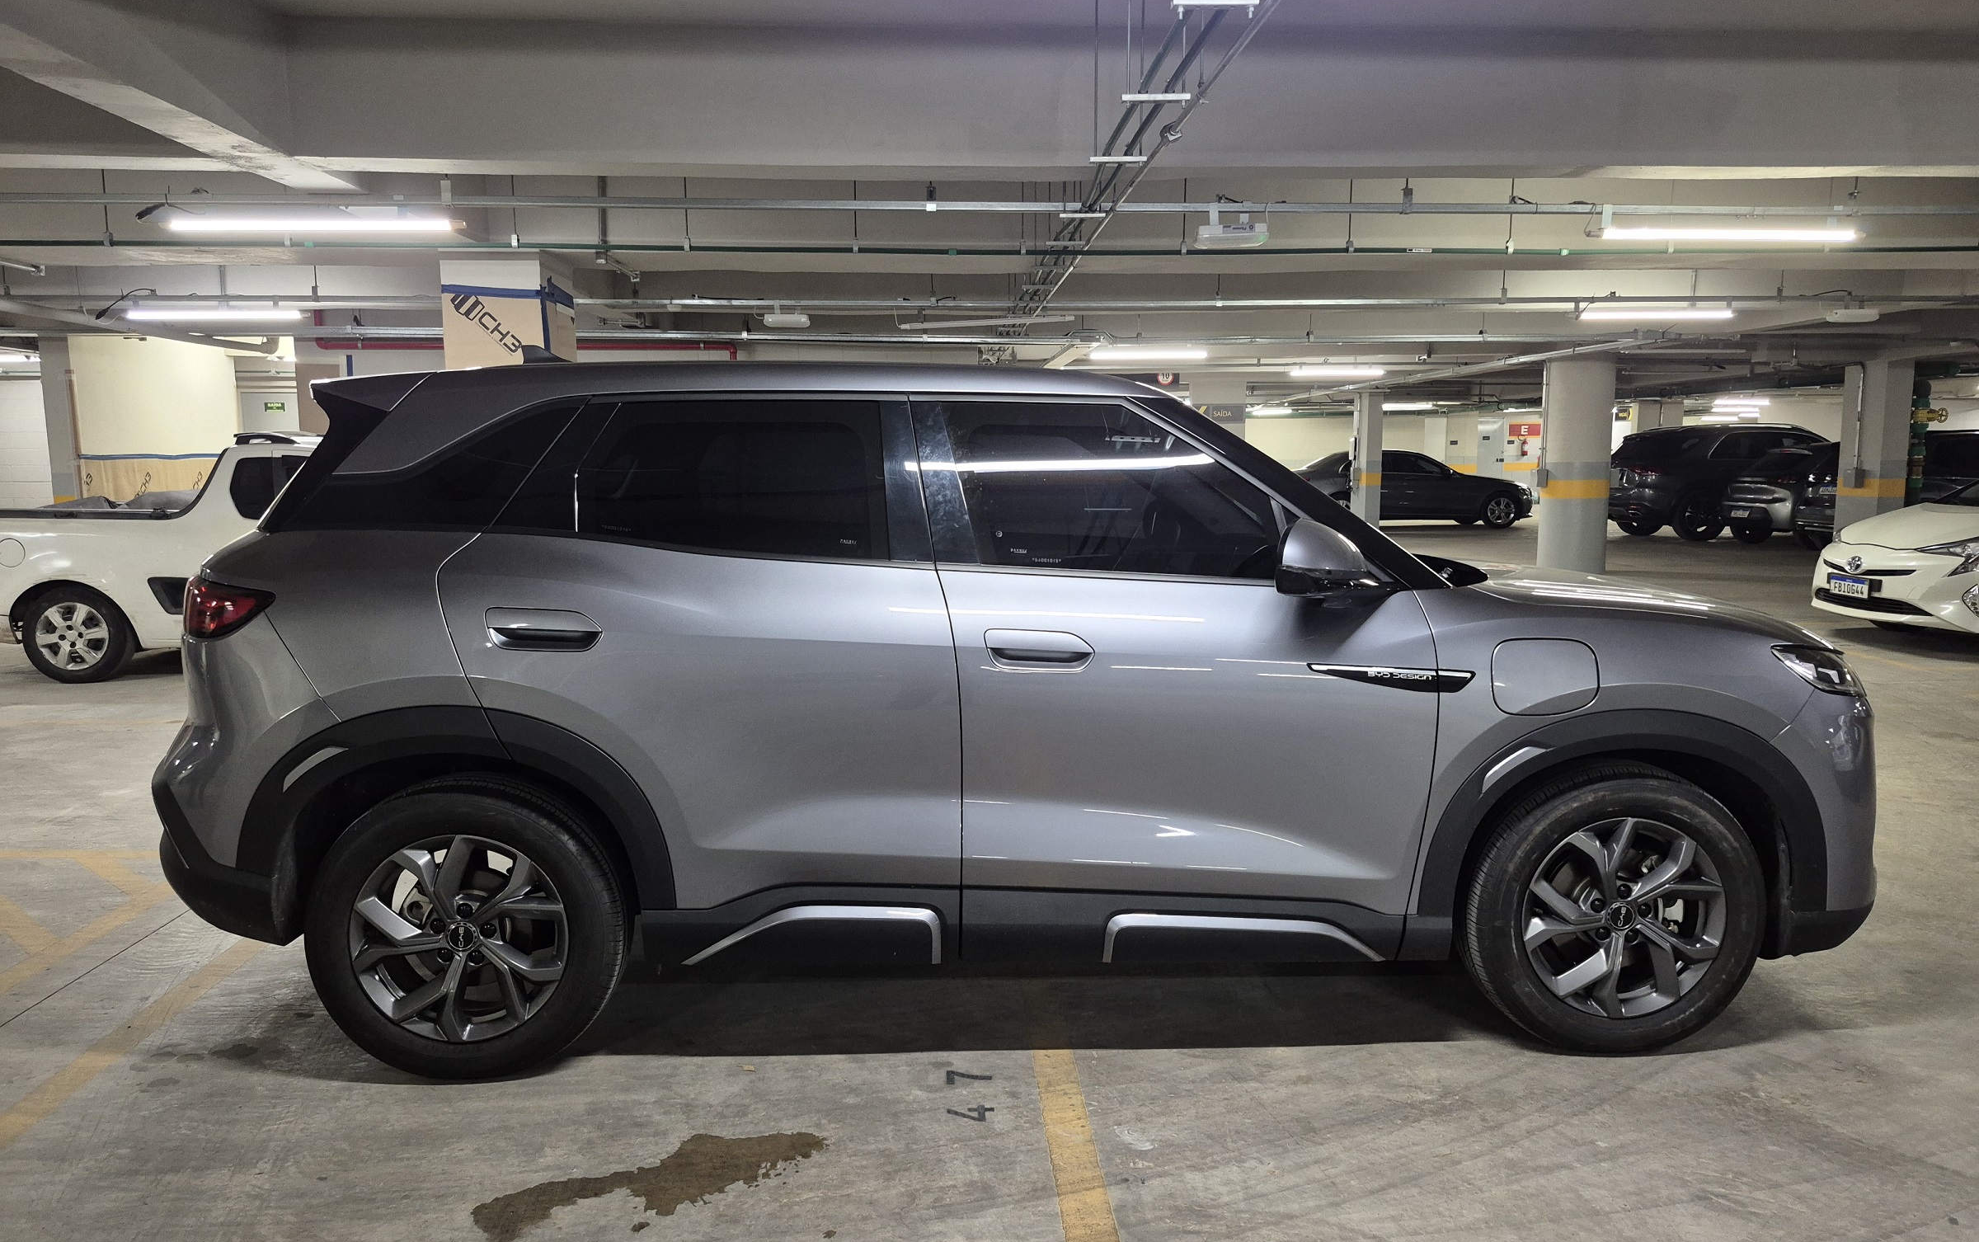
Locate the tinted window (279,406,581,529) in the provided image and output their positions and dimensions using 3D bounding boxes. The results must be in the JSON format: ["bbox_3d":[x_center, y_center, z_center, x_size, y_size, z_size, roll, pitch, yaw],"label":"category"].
[{"bbox_3d":[-1.235,-0.339,2.910,0.660,0.300,0.110,0,7,-2],"label":"tinted window"}]

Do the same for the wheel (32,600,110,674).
[{"bbox_3d":[-5.809,0.093,8.395,0.445,0.445,0.170,-1,7,-4],"label":"wheel"}]

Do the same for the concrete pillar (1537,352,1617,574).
[{"bbox_3d":[6.729,-1.748,15.011,0.700,2.420,0.700,-1,7,-4],"label":"concrete pillar"}]

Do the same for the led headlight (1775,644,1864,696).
[{"bbox_3d":[1.977,0.113,3.192,0.400,0.150,0.380,0,7,-2],"label":"led headlight"}]

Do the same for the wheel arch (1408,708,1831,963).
[{"bbox_3d":[1.416,0.476,3.005,0.960,0.595,0.150,0,7,-2],"label":"wheel arch"}]

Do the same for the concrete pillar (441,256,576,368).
[{"bbox_3d":[-2.652,-0.745,7.420,0.510,2.460,0.650,-1,7,-4],"label":"concrete pillar"}]

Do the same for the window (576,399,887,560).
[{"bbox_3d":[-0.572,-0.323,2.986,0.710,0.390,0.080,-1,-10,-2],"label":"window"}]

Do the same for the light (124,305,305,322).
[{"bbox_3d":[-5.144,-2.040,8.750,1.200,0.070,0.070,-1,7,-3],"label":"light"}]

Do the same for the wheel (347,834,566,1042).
[{"bbox_3d":[-1.173,0.693,2.986,0.475,0.475,0.190,0,7,-2],"label":"wheel"}]

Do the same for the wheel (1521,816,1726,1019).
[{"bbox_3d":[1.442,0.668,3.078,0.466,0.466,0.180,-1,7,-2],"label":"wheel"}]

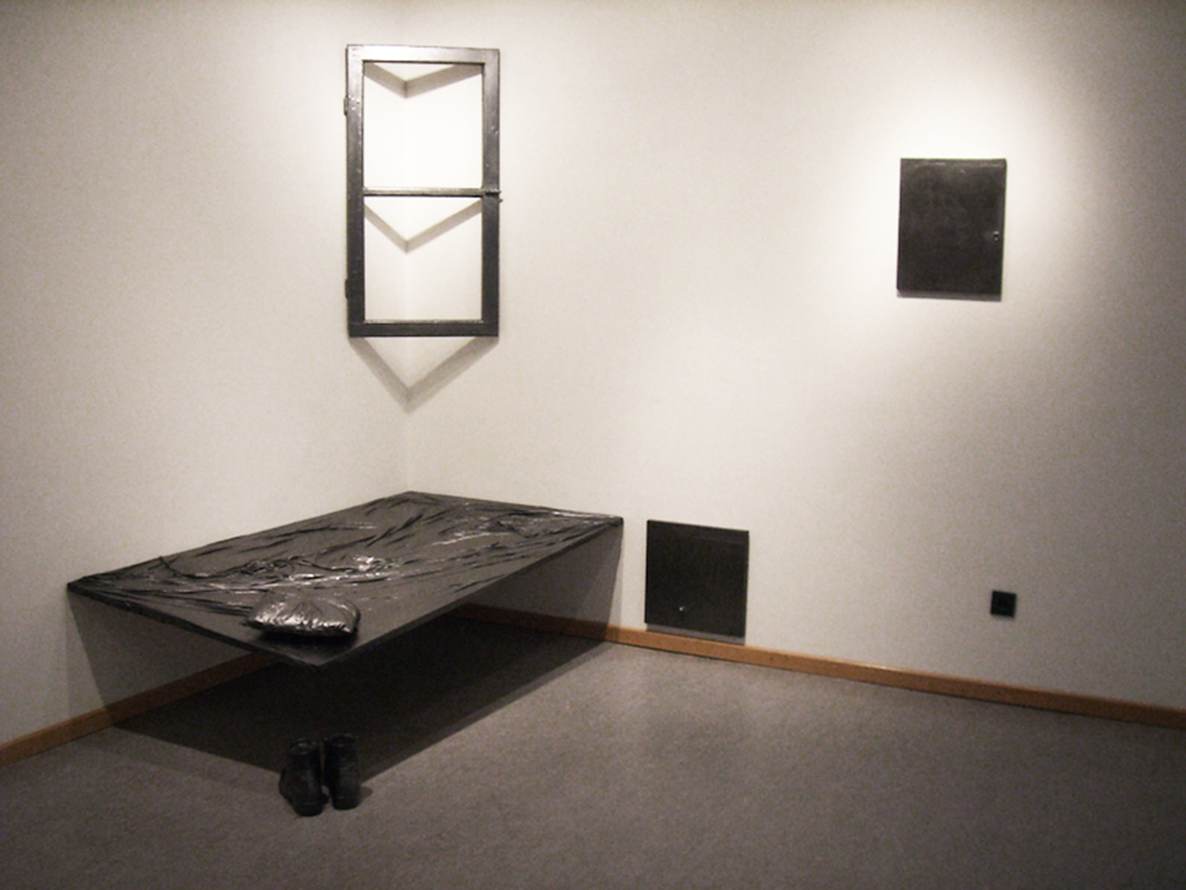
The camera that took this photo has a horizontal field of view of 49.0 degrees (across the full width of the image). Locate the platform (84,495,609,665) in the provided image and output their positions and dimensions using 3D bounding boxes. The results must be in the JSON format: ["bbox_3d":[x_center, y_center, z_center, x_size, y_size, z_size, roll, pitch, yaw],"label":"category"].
[{"bbox_3d":[-0.759,0.393,4.563,1.020,0.055,1.798,5,10,27],"label":"platform"}]

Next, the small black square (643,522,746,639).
[{"bbox_3d":[0.395,0.508,4.978,0.411,0.404,0.030,5,10,27],"label":"small black square"}]

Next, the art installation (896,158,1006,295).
[{"bbox_3d":[1.200,-0.734,4.357,0.352,0.445,0.030,5,10,27],"label":"art installation"}]

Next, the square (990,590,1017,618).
[{"bbox_3d":[1.401,0.546,4.447,0.084,0.084,0.020,5,10,27],"label":"square"}]

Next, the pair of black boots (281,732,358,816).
[{"bbox_3d":[-0.791,0.923,3.774,0.234,0.195,0.285,-2,9,-18],"label":"pair of black boots"}]

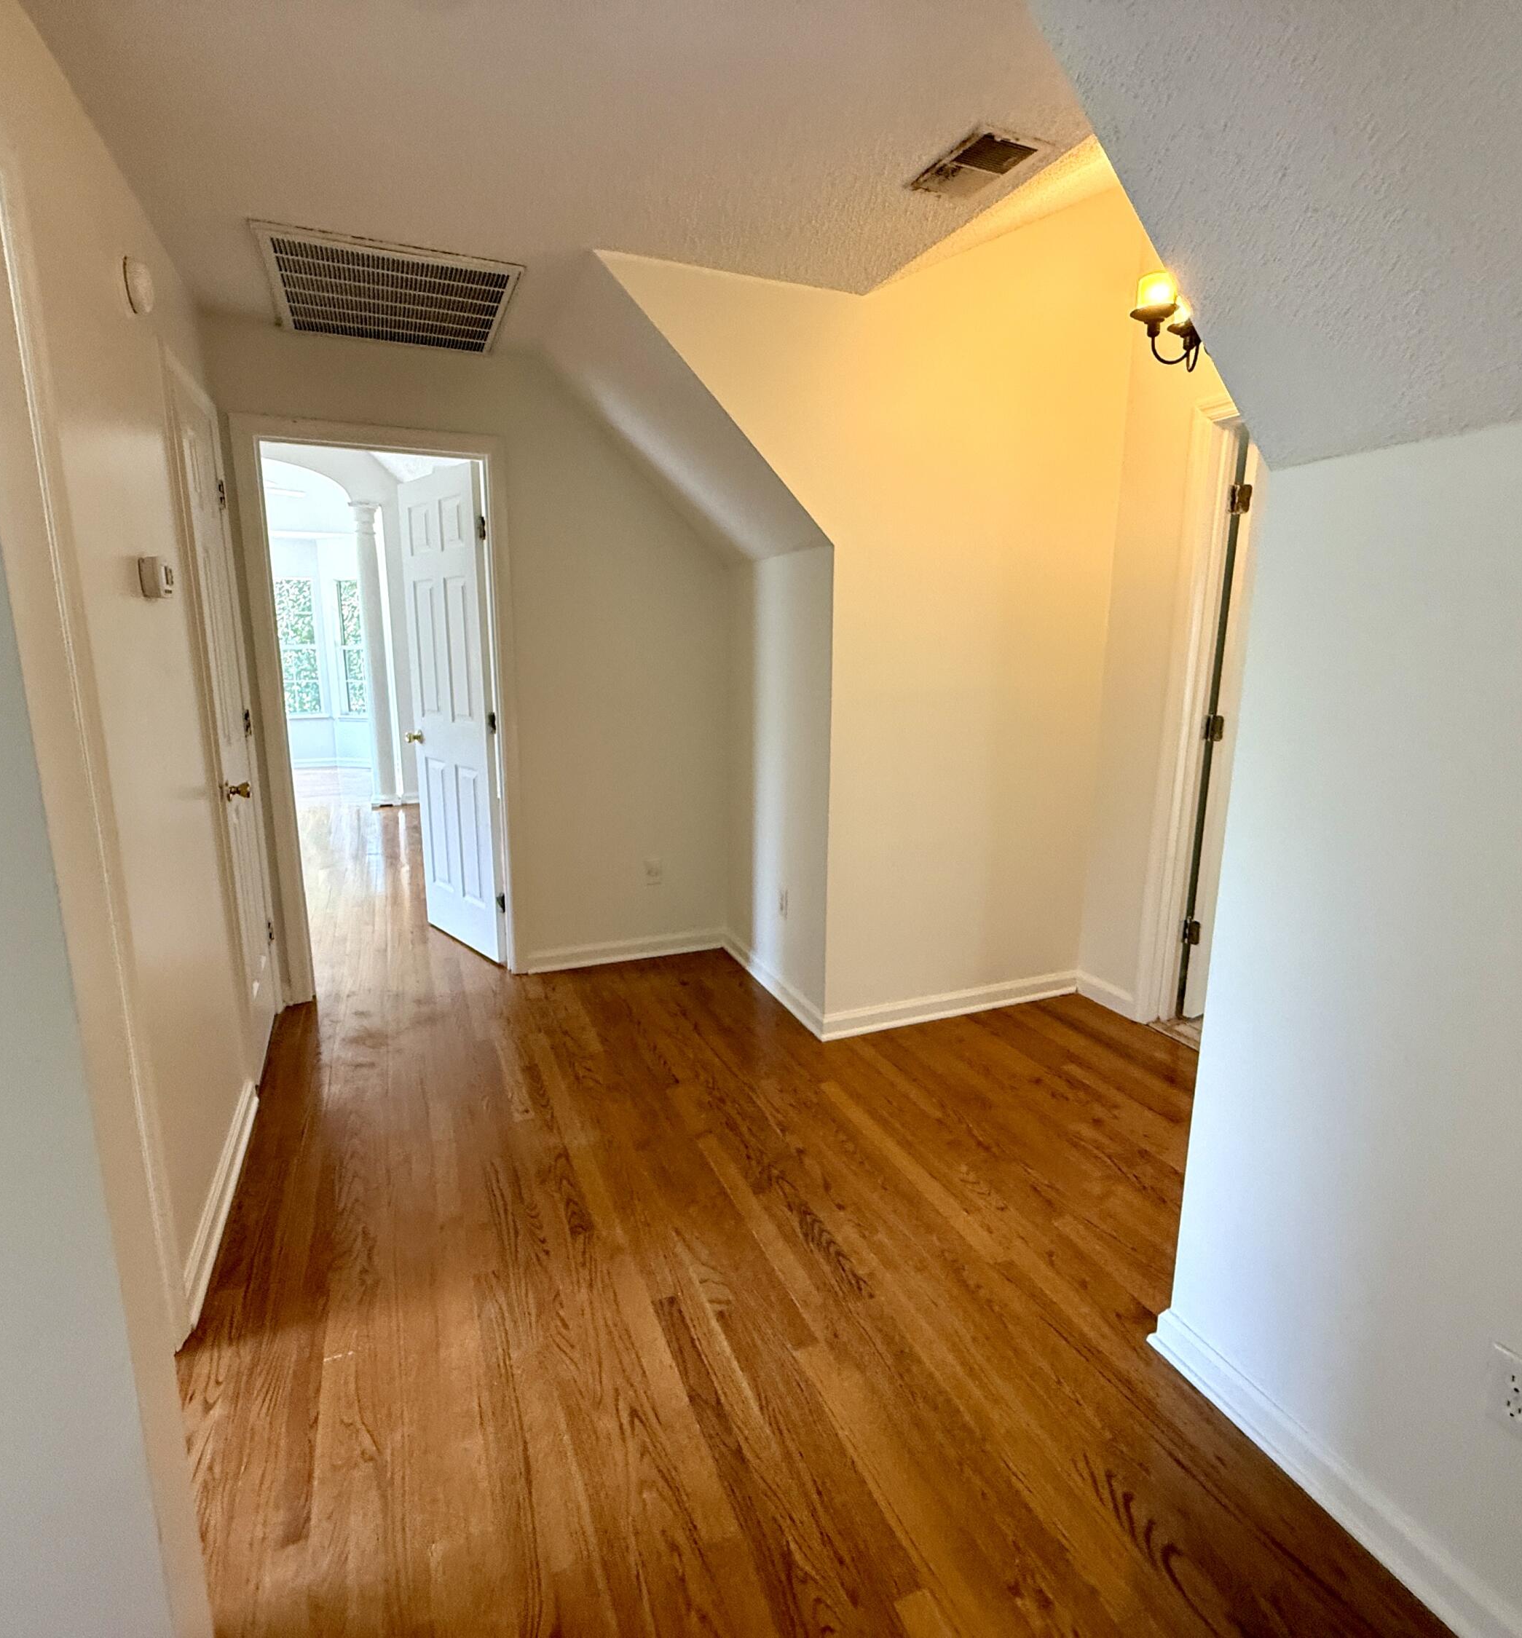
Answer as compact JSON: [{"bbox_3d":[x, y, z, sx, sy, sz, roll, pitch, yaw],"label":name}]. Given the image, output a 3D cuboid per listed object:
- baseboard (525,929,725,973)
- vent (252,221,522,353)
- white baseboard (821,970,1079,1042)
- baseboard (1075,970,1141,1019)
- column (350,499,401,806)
[{"bbox_3d":[-0.582,0.584,3.923,0.876,0.088,0.020,-4,12,-22],"label":"baseboard"},{"bbox_3d":[-1.152,-1.621,2.761,0.690,0.030,0.830,-4,12,-22],"label":"vent"},{"bbox_3d":[0.751,0.700,3.360,1.152,0.090,0.020,-4,12,-22],"label":"white baseboard"},{"bbox_3d":[1.363,0.688,3.437,0.020,0.090,0.312,-4,12,-22],"label":"baseboard"},{"bbox_3d":[-3.256,-1.359,7.481,0.240,2.490,0.240,-4,12,-22],"label":"column"}]

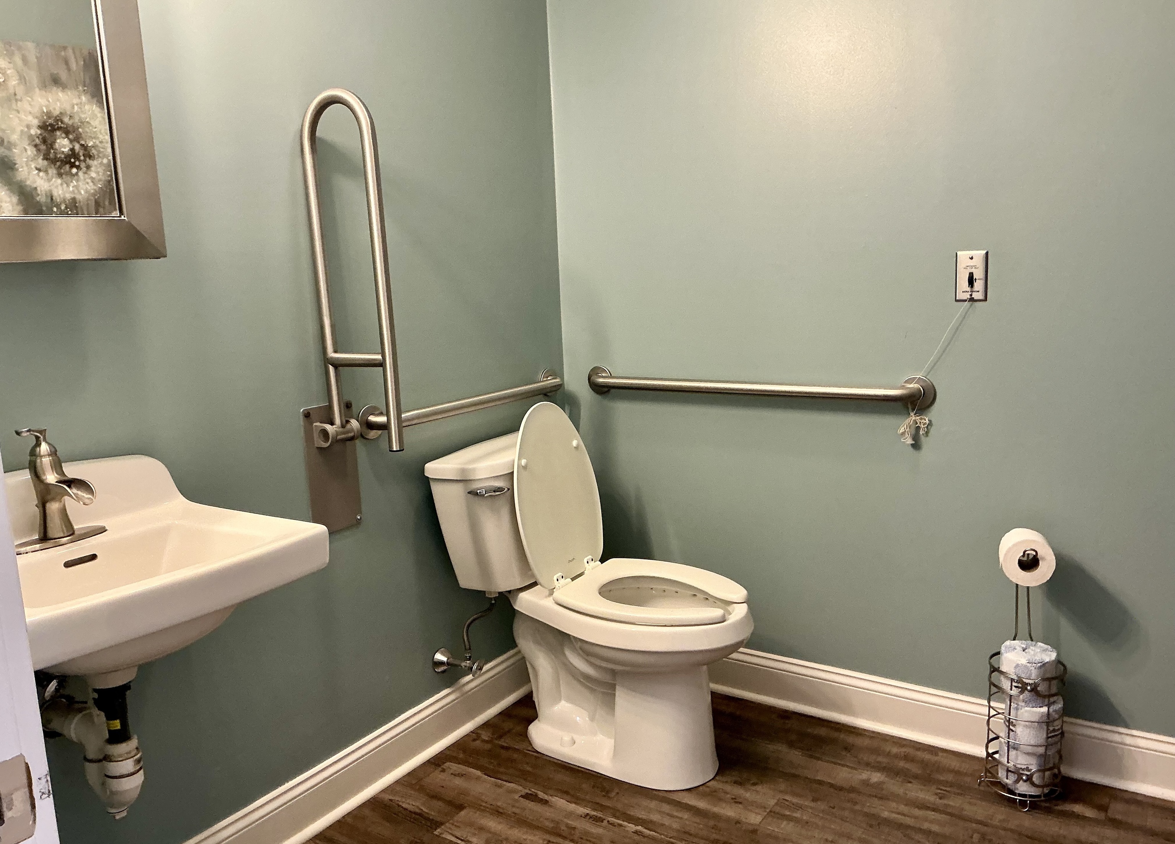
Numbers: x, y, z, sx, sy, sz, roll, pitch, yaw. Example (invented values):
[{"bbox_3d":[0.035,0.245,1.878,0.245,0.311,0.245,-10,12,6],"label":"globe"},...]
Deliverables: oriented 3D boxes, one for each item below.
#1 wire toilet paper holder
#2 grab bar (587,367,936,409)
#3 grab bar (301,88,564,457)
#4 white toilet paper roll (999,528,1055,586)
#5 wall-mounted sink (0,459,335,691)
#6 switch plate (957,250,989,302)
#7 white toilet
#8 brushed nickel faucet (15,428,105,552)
[{"bbox_3d":[0.981,0.553,2.126,0.176,0.573,0.176,1,10,20],"label":"wire toilet paper holder"},{"bbox_3d":[0.397,-0.090,2.507,0.997,0.080,0.075,4,12,34],"label":"grab bar"},{"bbox_3d":[-0.264,-0.369,2.325,0.239,0.747,0.904,4,12,34],"label":"grab bar"},{"bbox_3d":[0.974,0.301,2.106,0.106,0.106,0.101,0,10,16],"label":"white toilet paper roll"},{"bbox_3d":[-0.744,0.265,1.469,0.460,0.339,0.509,4,12,34],"label":"wall-mounted sink"},{"bbox_3d":[0.876,-0.334,2.171,0.069,0.116,0.014,4,12,34],"label":"switch plate"},{"bbox_3d":[0.052,0.392,2.375,0.759,0.884,0.452,4,12,34],"label":"white toilet"},{"bbox_3d":[-0.833,0.102,1.495,0.204,0.189,0.161,4,12,34],"label":"brushed nickel faucet"}]

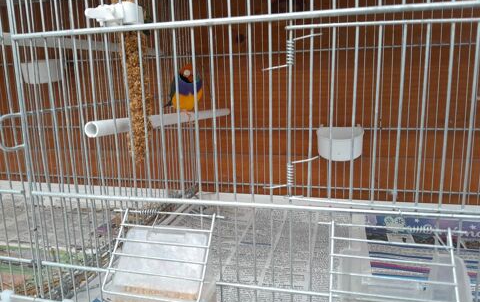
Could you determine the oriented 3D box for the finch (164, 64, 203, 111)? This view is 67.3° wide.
[{"bbox_3d":[-0.079,-0.081,0.473,0.040,0.063,0.085,-6,9,-28],"label":"finch"}]

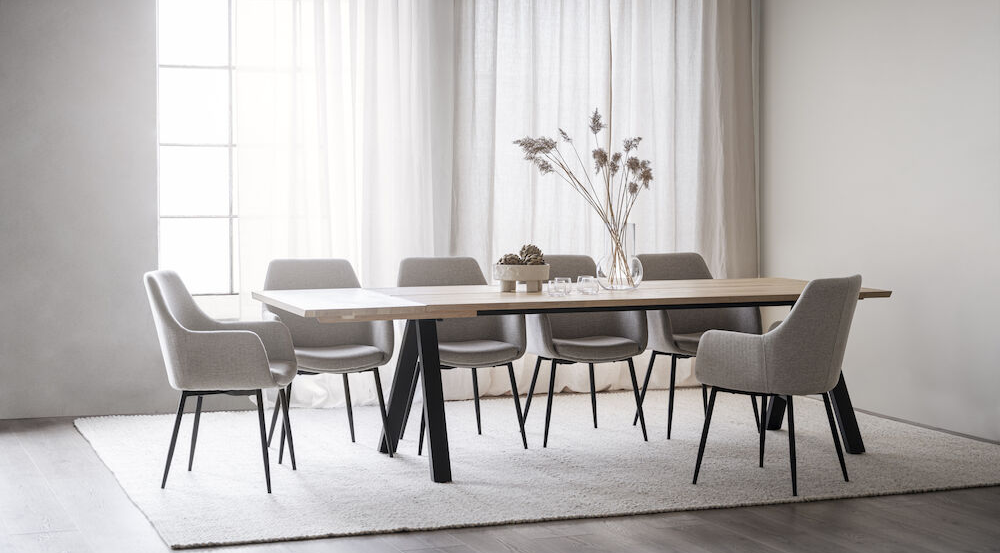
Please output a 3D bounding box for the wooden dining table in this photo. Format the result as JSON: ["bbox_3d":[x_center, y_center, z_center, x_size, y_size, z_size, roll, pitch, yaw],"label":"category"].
[{"bbox_3d":[0.325,0.445,7.033,2.700,0.750,1.010,-1,4,-21],"label":"wooden dining table"}]

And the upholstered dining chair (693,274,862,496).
[{"bbox_3d":[1.139,0.422,6.463,0.580,0.865,0.585,3,5,41],"label":"upholstered dining chair"}]

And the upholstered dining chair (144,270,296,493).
[{"bbox_3d":[-1.127,0.421,6.486,0.580,0.865,0.585,0,4,5],"label":"upholstered dining chair"}]

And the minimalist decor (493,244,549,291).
[{"bbox_3d":[0.104,-0.041,7.104,0.251,0.210,0.251,0,4,0],"label":"minimalist decor"}]

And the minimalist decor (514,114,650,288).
[{"bbox_3d":[0.385,-0.353,7.180,0.636,0.823,0.400,0,4,0],"label":"minimalist decor"}]

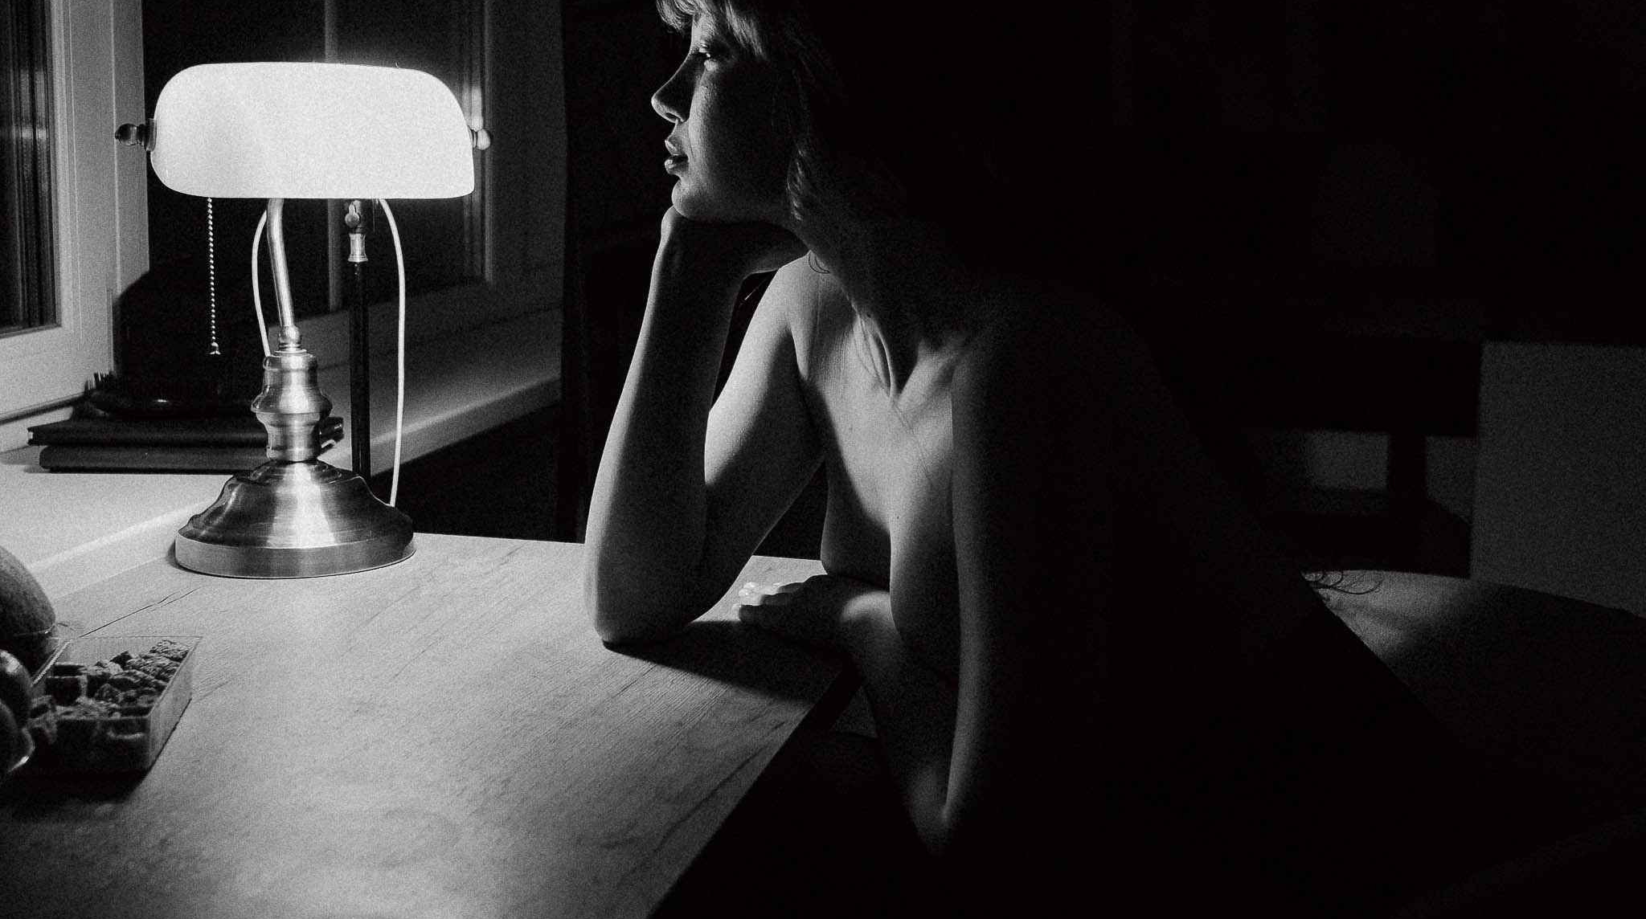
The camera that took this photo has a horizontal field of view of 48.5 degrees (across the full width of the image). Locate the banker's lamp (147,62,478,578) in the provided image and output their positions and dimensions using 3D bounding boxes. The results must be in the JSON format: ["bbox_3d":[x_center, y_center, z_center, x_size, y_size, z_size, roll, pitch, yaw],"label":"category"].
[{"bbox_3d":[-0.383,-0.112,1.347,0.260,0.362,0.190,-4,12,-27],"label":"banker's lamp"}]

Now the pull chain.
[{"bbox_3d":[-0.441,-0.132,1.325,0.011,0.118,0.011,-4,12,-27],"label":"pull chain"}]

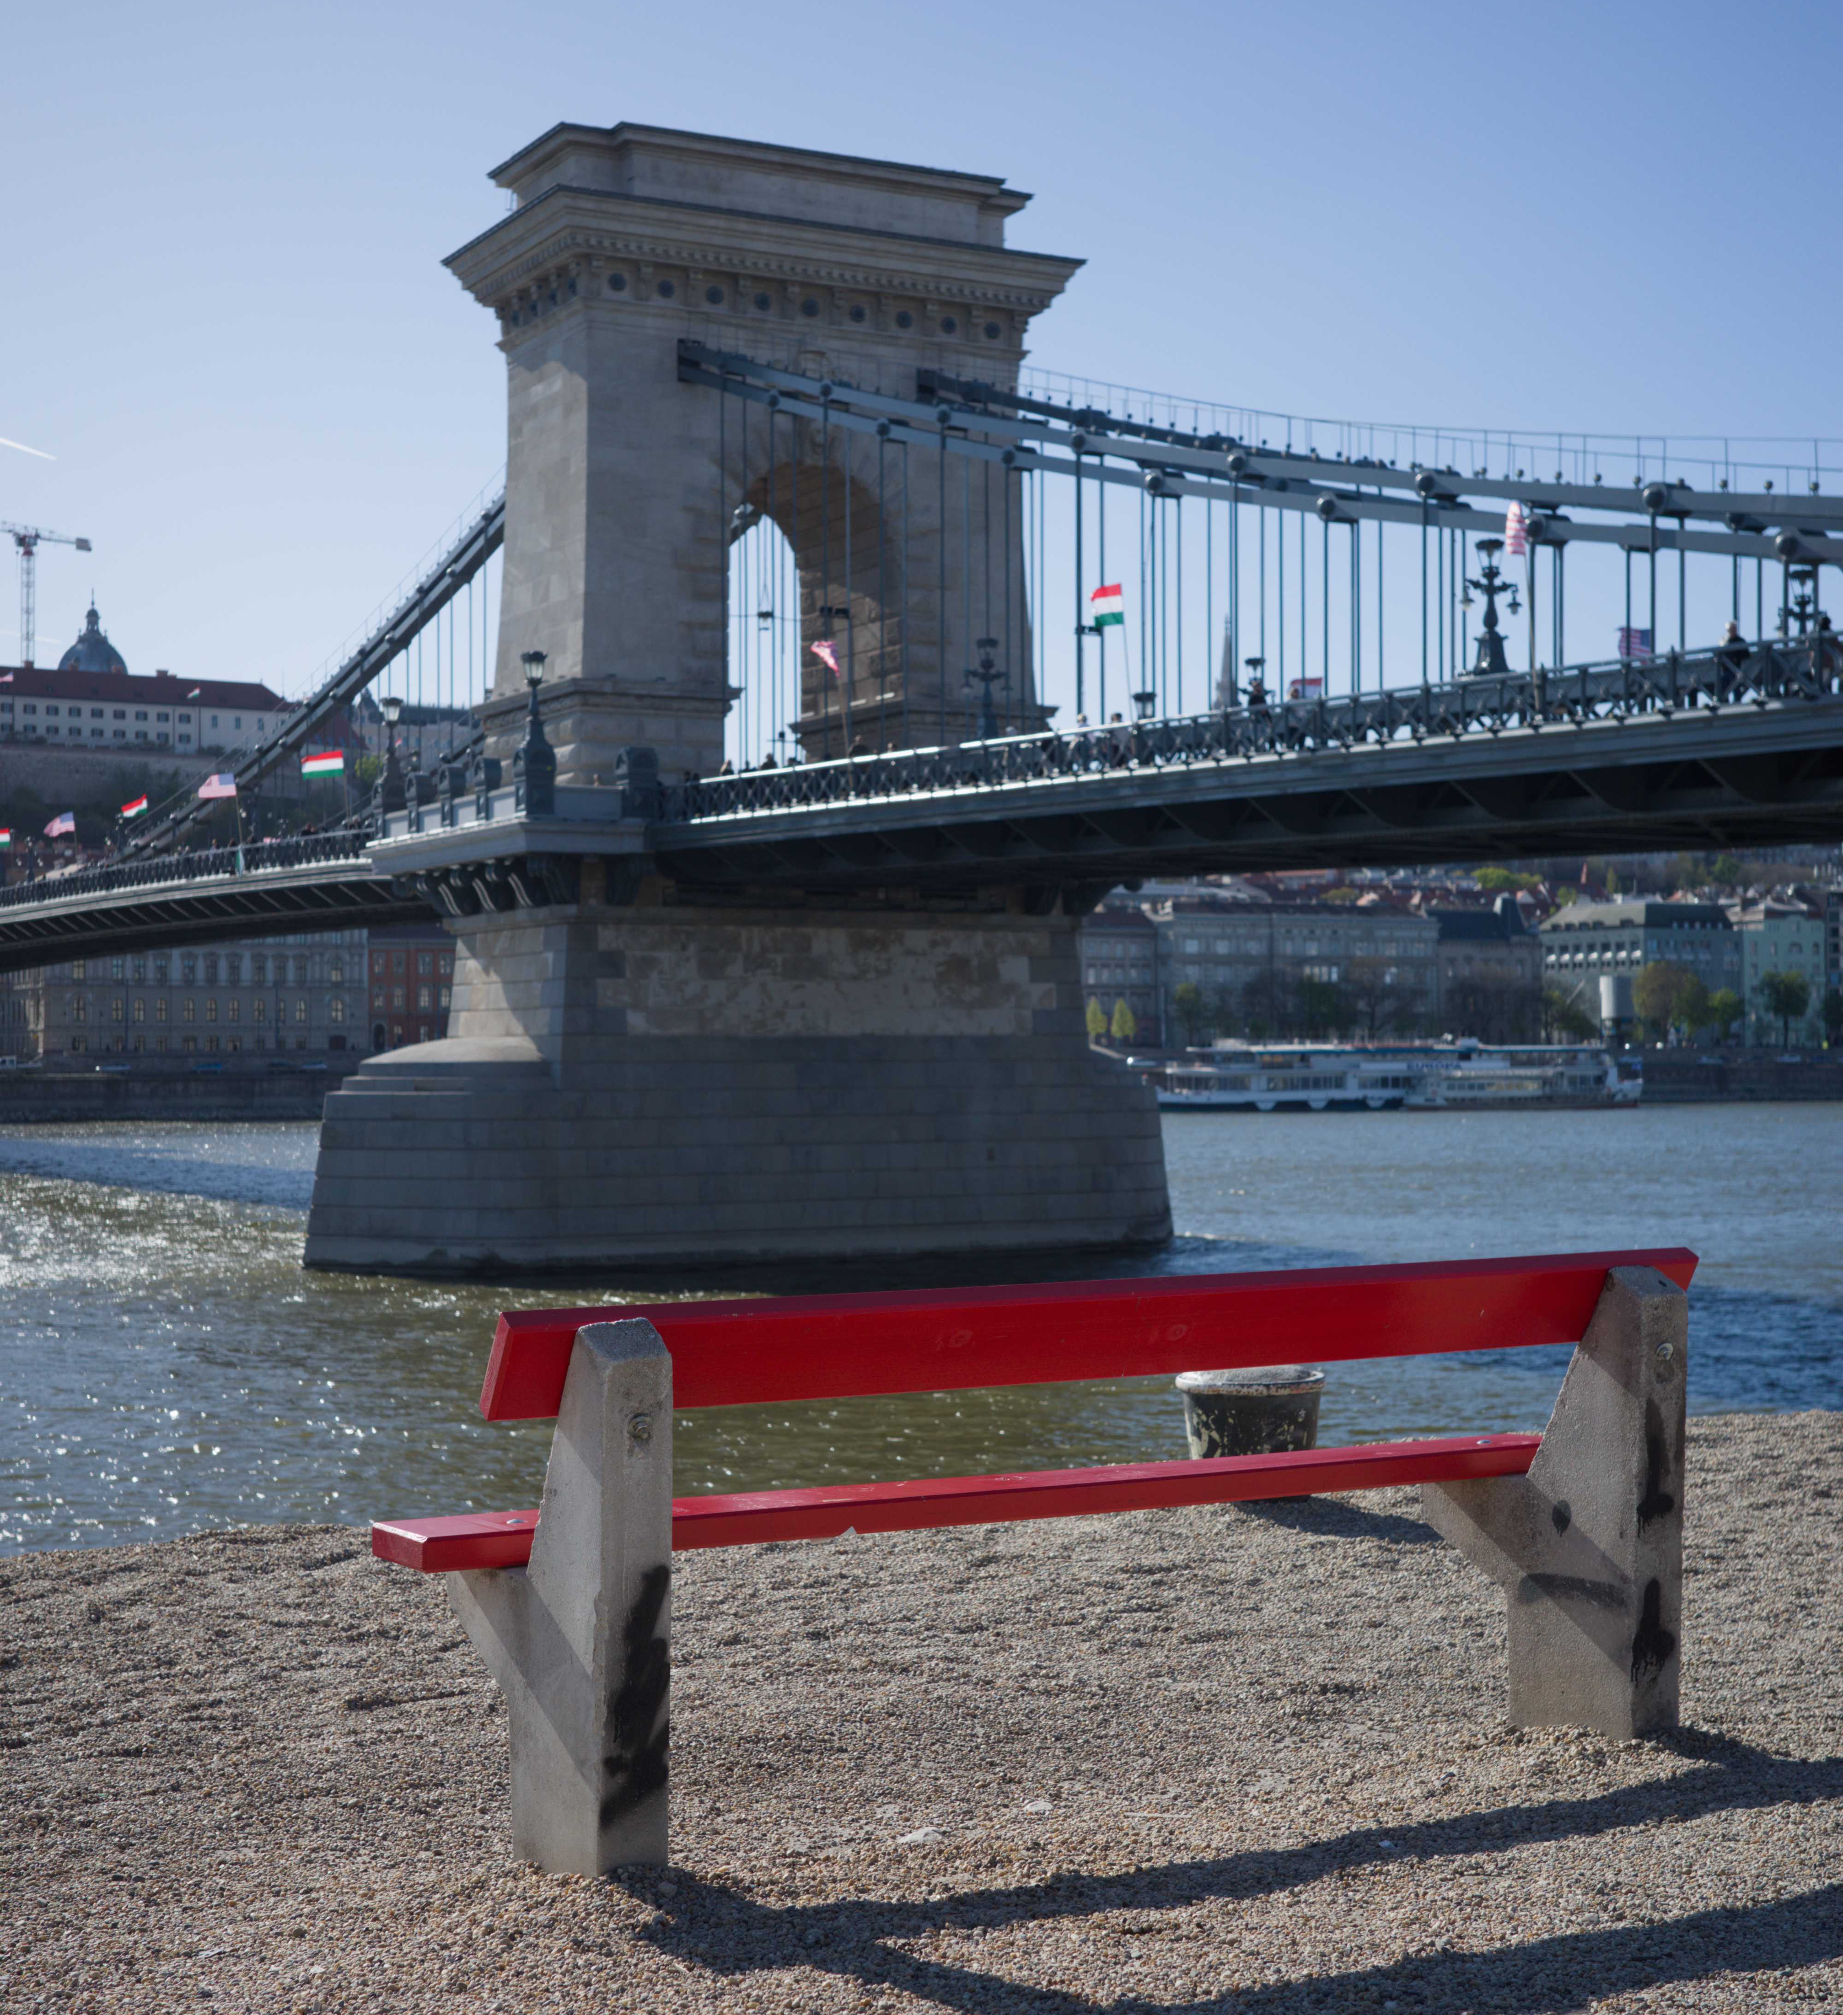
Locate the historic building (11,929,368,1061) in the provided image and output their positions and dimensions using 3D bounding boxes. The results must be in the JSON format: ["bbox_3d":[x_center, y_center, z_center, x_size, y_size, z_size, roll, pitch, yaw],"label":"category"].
[{"bbox_3d":[-95.000,-3.400,400.000,40.000,19.500,30.000,0,-1,-21],"label":"historic building"}]

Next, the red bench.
[{"bbox_3d":[0.298,0.878,5.244,2.338,0.853,0.646,0,-1,-29],"label":"red bench"}]

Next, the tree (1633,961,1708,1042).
[{"bbox_3d":[109.700,-0.800,450.000,11.000,12.300,11.000,0,-1,-18],"label":"tree"}]

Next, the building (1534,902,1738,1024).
[{"bbox_3d":[112.900,-5.100,481.000,17.500,22.000,28.000,0,-1,-20],"label":"building"}]

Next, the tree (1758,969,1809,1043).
[{"bbox_3d":[128.000,0.000,455.000,7.700,11.400,7.700,0,-1,-18],"label":"tree"}]

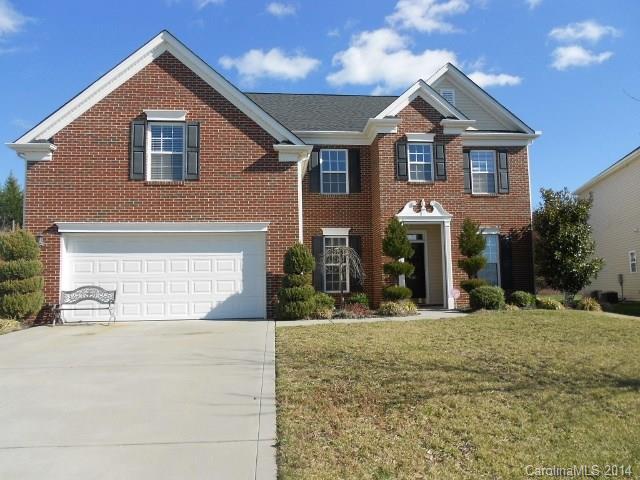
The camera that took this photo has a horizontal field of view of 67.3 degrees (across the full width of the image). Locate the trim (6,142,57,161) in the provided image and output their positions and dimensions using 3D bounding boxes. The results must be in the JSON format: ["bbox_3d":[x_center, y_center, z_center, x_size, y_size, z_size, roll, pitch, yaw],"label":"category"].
[{"bbox_3d":[-6.918,-2.129,11.664,1.177,0.355,0.386,0,-6,-5],"label":"trim"}]

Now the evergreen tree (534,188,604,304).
[{"bbox_3d":[8.212,0.221,15.810,2.091,3.878,2.050,0,-5,-5],"label":"evergreen tree"}]

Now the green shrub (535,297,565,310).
[{"bbox_3d":[6.798,1.860,14.238,0.819,0.370,0.780,0,-5,-5],"label":"green shrub"}]

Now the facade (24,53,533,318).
[{"bbox_3d":[0.023,-1.327,14.092,14.687,6.851,3.532,0,-6,-5],"label":"facade"}]

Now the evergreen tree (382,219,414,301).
[{"bbox_3d":[2.269,0.645,14.046,0.862,2.684,0.850,0,-5,-5],"label":"evergreen tree"}]

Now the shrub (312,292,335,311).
[{"bbox_3d":[0.065,1.592,12.161,0.652,0.525,0.650,0,-5,-5],"label":"shrub"}]

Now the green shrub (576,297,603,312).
[{"bbox_3d":[8.417,2.007,15.014,0.780,0.450,0.750,0,-6,-5],"label":"green shrub"}]

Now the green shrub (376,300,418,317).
[{"bbox_3d":[2.025,1.793,12.718,1.041,0.382,0.800,0,-5,-5],"label":"green shrub"}]

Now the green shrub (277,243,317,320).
[{"bbox_3d":[-0.569,0.995,11.521,0.922,1.839,0.913,0,-6,-5],"label":"green shrub"}]

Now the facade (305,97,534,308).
[{"bbox_3d":[3.328,-1.166,15.702,8.150,6.680,1.650,0,-5,-5],"label":"facade"}]

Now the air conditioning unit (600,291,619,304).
[{"bbox_3d":[12.420,2.466,20.622,0.580,0.570,0.580,0,-5,-5],"label":"air conditioning unit"}]

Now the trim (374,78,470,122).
[{"bbox_3d":[3.094,-4.297,14.927,2.943,1.319,0.355,0,-6,-5],"label":"trim"}]

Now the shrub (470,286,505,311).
[{"bbox_3d":[4.909,1.701,14.087,0.949,0.673,0.900,0,-5,-5],"label":"shrub"}]

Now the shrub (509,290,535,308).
[{"bbox_3d":[6.399,1.862,15.172,0.820,0.500,0.800,0,-6,-5],"label":"shrub"}]

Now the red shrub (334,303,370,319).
[{"bbox_3d":[0.890,1.838,12.579,0.850,0.400,0.800,0,-6,-5],"label":"red shrub"}]

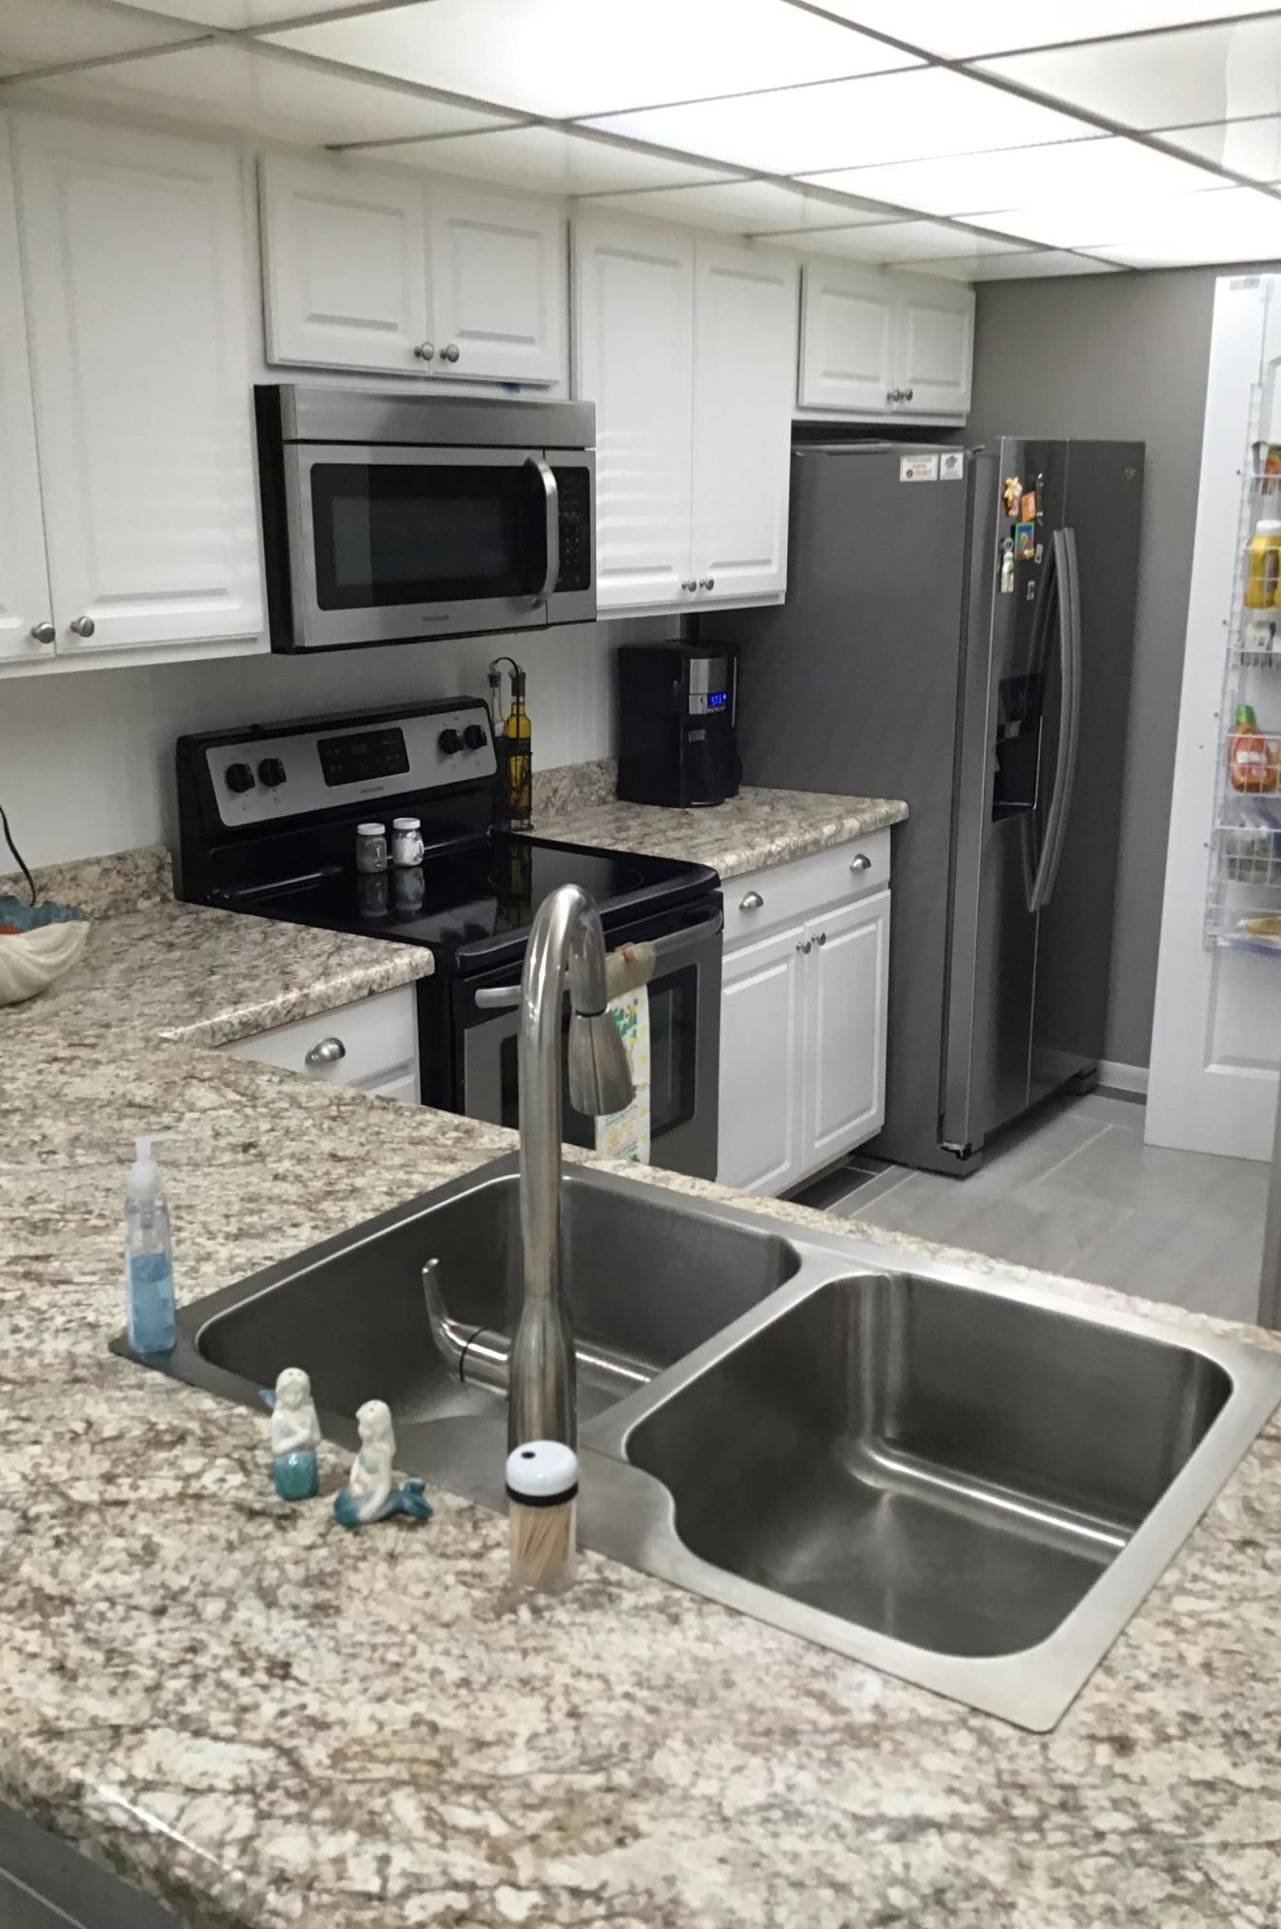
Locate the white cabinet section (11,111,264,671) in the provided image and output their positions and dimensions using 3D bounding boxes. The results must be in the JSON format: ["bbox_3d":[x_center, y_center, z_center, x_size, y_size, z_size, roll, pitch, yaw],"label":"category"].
[{"bbox_3d":[-0.818,-0.826,2.550,0.324,0.735,0.405,12,19,34],"label":"white cabinet section"}]

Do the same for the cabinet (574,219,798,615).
[{"bbox_3d":[-0.024,-1.136,3.647,0.328,0.756,0.784,11,19,34],"label":"cabinet"}]

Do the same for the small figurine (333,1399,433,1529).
[{"bbox_3d":[-0.186,0.357,1.237,0.066,0.080,0.038,-8,18,-26],"label":"small figurine"}]

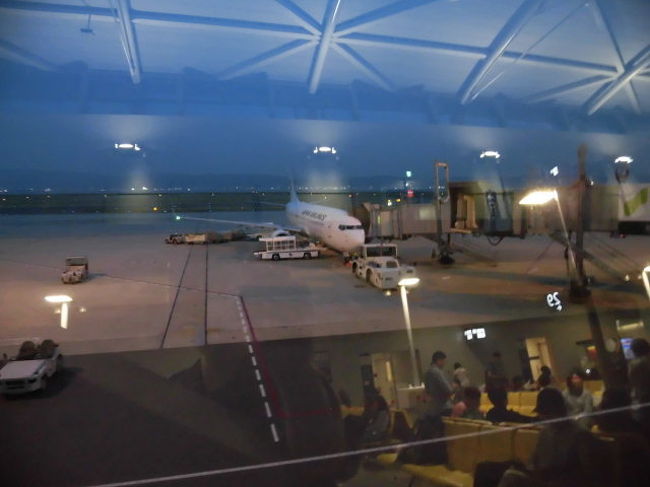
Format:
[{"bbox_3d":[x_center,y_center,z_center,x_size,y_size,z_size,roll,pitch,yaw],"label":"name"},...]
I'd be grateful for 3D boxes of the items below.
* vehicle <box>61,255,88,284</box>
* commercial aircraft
[{"bbox_3d":[-21.050,2.133,38.016,1.600,1.950,3.000,-2,7,-20],"label":"vehicle"},{"bbox_3d":[-1.662,-5.722,59.463,35.800,12.500,39.500,-2,7,-14],"label":"commercial aircraft"}]

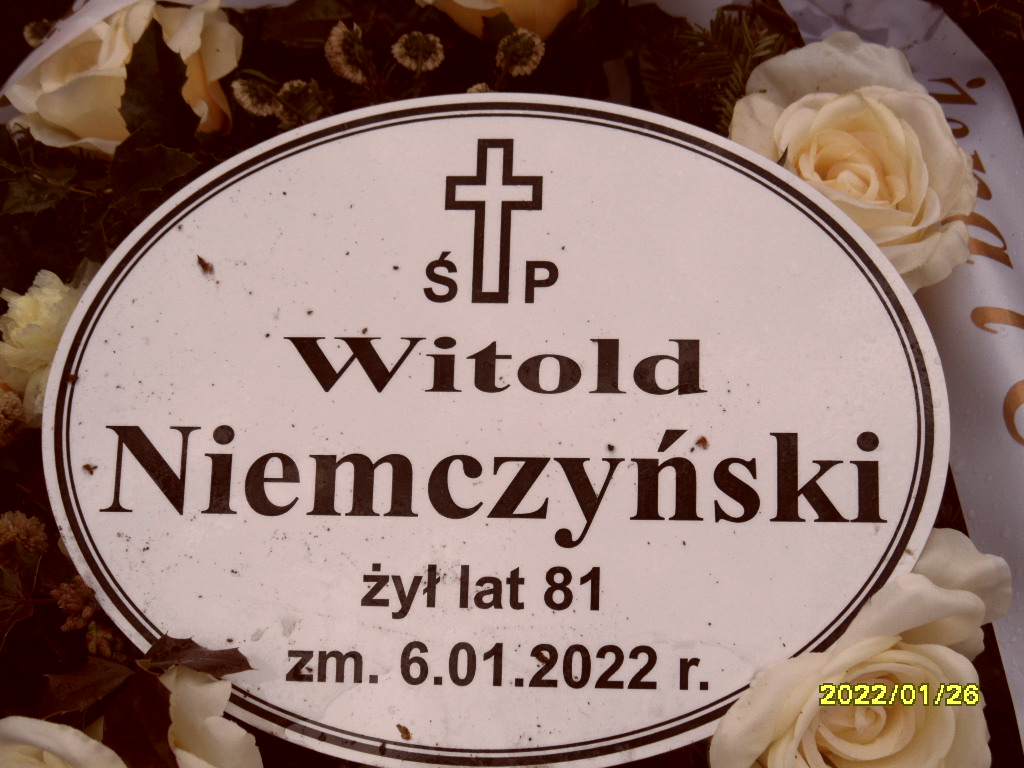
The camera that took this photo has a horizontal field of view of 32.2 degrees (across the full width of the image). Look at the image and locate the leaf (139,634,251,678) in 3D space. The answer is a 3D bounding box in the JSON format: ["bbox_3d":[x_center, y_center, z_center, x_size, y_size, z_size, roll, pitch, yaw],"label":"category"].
[{"bbox_3d":[-0.100,0.087,0.566,0.037,0.010,0.019,4,60,2],"label":"leaf"}]

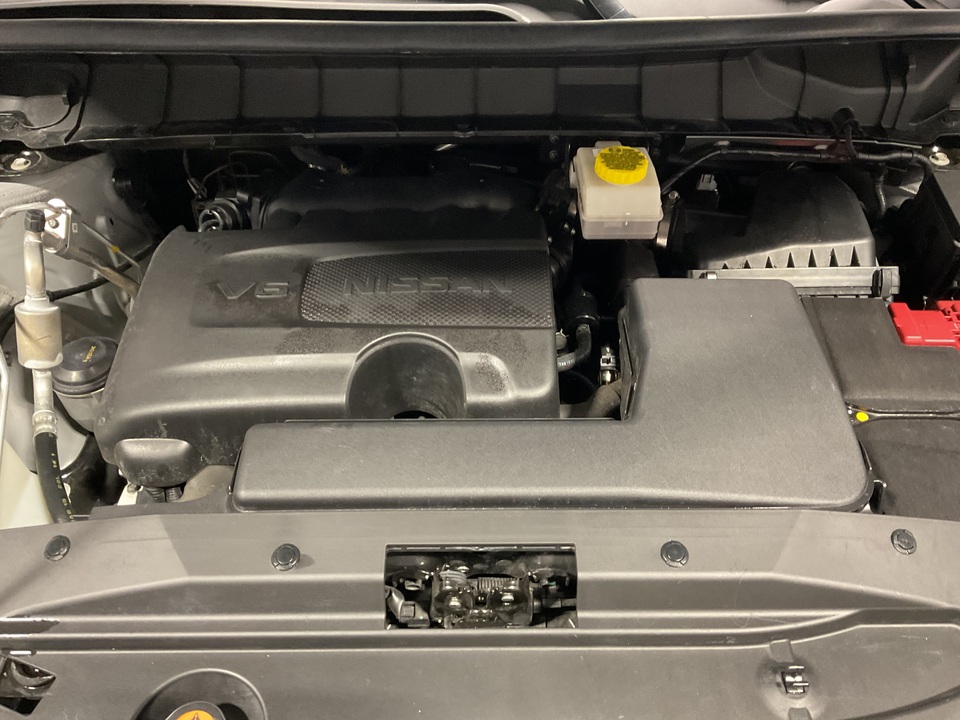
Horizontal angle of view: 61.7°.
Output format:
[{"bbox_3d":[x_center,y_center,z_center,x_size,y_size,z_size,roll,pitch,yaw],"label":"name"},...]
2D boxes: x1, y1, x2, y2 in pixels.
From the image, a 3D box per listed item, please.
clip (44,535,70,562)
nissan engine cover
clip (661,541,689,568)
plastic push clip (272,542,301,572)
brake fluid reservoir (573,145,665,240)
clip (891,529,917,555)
[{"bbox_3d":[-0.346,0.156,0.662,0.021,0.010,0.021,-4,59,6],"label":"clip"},{"bbox_3d":[-0.141,-0.023,0.826,0.420,0.125,0.280,0,52,0],"label":"nissan engine cover"},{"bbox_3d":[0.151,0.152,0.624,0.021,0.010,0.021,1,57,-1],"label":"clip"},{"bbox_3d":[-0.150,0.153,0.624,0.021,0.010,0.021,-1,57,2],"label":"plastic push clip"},{"bbox_3d":[0.148,-0.186,0.896,0.092,0.085,0.088,0,45,0],"label":"brake fluid reservoir"},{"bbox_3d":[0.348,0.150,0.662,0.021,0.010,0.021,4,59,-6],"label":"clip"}]

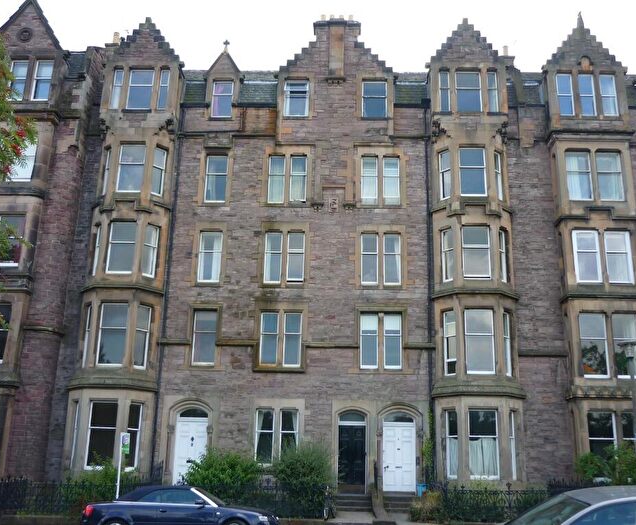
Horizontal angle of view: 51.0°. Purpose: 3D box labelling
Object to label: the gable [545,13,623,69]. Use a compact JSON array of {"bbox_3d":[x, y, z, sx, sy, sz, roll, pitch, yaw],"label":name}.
[{"bbox_3d":[11.783,-9.775,30.071,3.490,2.706,0.600,1,-16,2],"label":"gable"}]

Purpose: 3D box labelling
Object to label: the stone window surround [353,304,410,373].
[{"bbox_3d":[2.575,3.084,27.191,2.306,2.699,0.300,1,-16,2],"label":"stone window surround"}]

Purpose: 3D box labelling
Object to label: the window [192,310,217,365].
[{"bbox_3d":[-4.658,3.074,27.426,0.808,2.191,0.180,1,-16,2],"label":"window"}]

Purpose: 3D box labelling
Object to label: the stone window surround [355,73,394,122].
[{"bbox_3d":[2.390,-6.918,28.078,1.589,2.229,0.300,1,-16,2],"label":"stone window surround"}]

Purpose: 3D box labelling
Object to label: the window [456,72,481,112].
[{"bbox_3d":[6.328,-7.123,28.151,1.066,1.928,0.300,1,-16,1],"label":"window"}]

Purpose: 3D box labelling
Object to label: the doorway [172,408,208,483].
[{"bbox_3d":[-4.781,7.043,25.285,1.225,2.936,0.350,1,-16,1],"label":"doorway"}]

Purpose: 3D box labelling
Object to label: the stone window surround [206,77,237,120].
[{"bbox_3d":[-4.089,-6.969,28.337,1.112,1.908,0.300,1,-16,2],"label":"stone window surround"}]

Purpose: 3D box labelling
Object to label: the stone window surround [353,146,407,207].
[{"bbox_3d":[2.674,-3.765,29.126,2.304,2.667,0.300,1,-16,2],"label":"stone window surround"}]

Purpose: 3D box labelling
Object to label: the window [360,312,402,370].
[{"bbox_3d":[2.407,2.998,25.386,1.556,2.143,0.300,1,-16,2],"label":"window"}]

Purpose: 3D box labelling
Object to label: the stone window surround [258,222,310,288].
[{"bbox_3d":[-1.299,-0.266,26.258,1.980,2.677,0.300,1,-16,2],"label":"stone window surround"}]

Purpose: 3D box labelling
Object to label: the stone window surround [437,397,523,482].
[{"bbox_3d":[5.795,6.241,23.593,2.965,2.842,1.100,1,-16,2],"label":"stone window surround"}]

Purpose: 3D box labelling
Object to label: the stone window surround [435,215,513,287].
[{"bbox_3d":[6.023,-0.455,25.480,2.918,2.507,1.100,1,-16,2],"label":"stone window surround"}]

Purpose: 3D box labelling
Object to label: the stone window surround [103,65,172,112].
[{"bbox_3d":[-7.904,-7.647,29.733,2.983,2.378,0.450,1,-16,2],"label":"stone window surround"}]

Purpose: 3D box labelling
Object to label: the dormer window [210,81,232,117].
[{"bbox_3d":[-4.385,-7.420,30.361,0.856,1.779,0.250,1,-16,2],"label":"dormer window"}]

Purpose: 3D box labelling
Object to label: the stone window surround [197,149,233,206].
[{"bbox_3d":[-4.304,-3.549,28.202,1.432,2.630,0.300,1,-16,1],"label":"stone window surround"}]

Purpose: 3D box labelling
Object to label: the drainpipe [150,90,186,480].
[{"bbox_3d":[-5.969,0.404,26.914,0.150,16.376,0.150,1,-16,1],"label":"drainpipe"}]

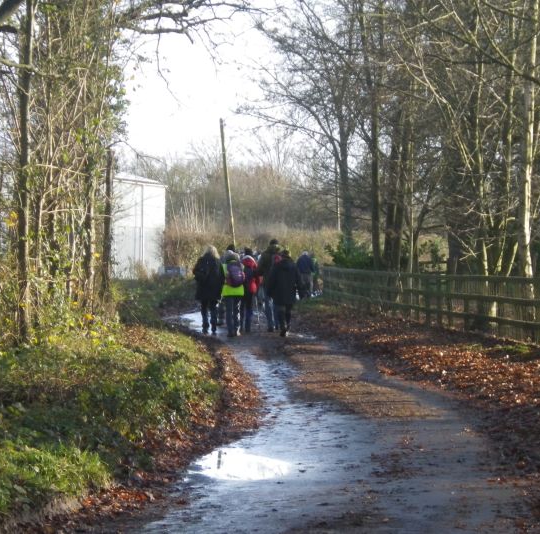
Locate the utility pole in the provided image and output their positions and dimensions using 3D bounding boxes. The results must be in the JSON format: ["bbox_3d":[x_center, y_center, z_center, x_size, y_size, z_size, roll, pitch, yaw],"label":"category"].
[{"bbox_3d":[-1.821,-2.802,107.000,0.220,7.800,0.220,-6,0,0],"label":"utility pole"}]

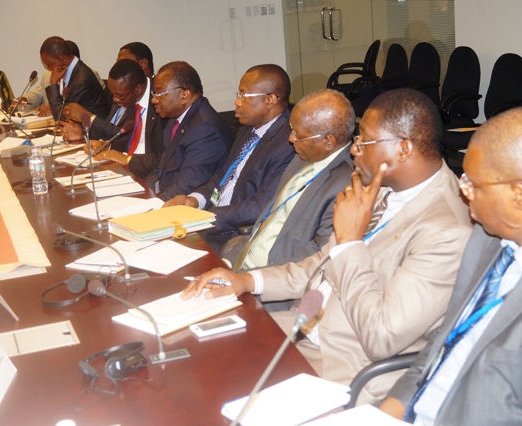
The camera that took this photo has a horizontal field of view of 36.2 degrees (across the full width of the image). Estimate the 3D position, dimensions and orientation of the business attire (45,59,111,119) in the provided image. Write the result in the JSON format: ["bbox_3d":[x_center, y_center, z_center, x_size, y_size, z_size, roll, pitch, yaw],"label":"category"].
[{"bbox_3d":[-1.227,-0.744,5.434,0.450,0.600,0.500,-10,16,-22],"label":"business attire"}]

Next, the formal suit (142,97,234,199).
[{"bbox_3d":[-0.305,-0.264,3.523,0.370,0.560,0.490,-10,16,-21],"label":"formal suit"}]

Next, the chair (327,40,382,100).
[{"bbox_3d":[0.899,-1.040,7.170,0.560,0.930,0.600,-2,17,10],"label":"chair"}]

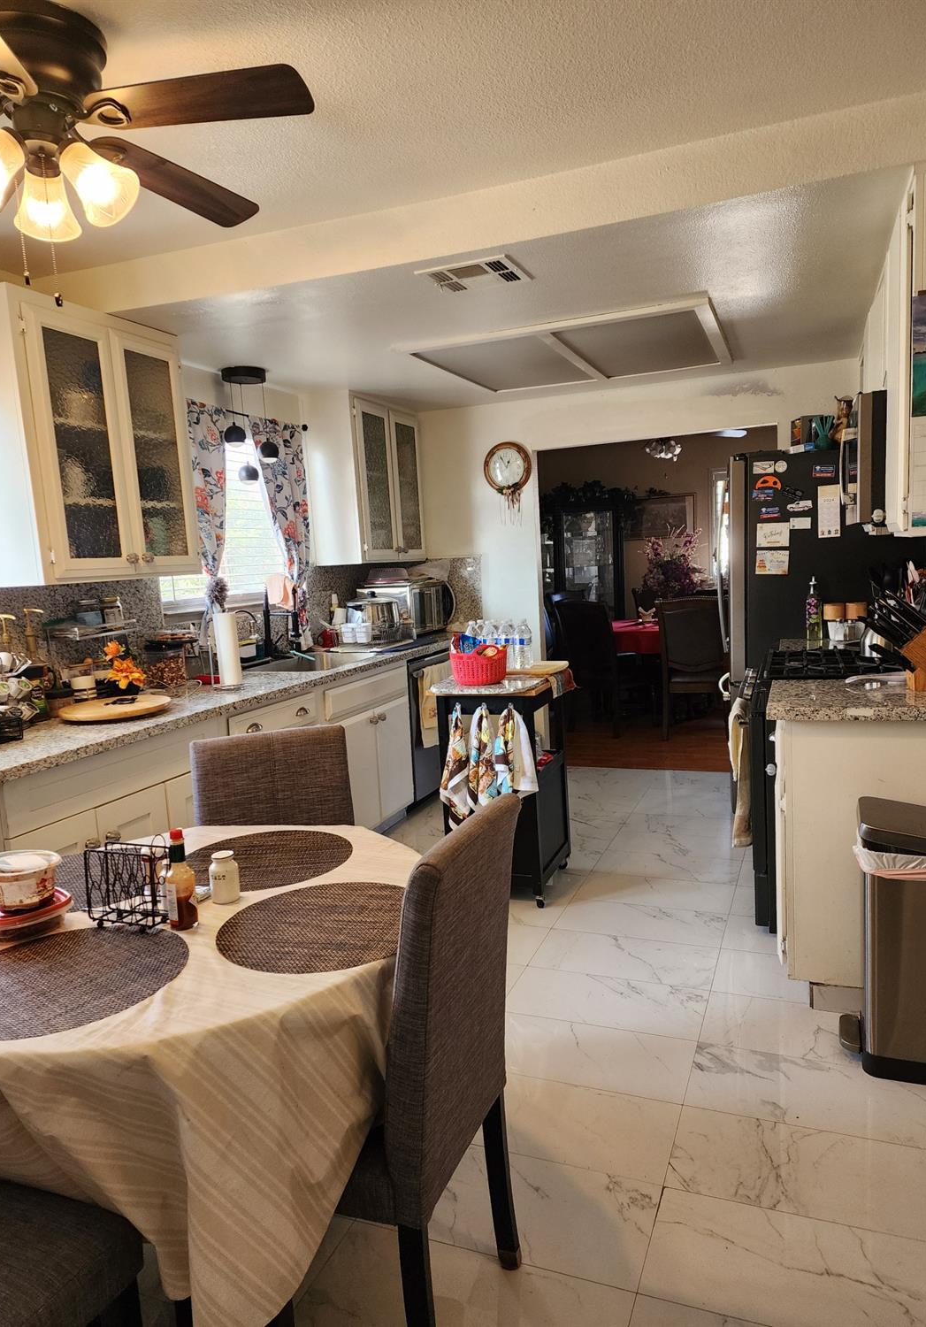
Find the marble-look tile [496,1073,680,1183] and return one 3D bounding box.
[{"bbox_3d":[0.220,1.147,2.215,0.611,0.010,0.301,0,8,22],"label":"marble-look tile"}]

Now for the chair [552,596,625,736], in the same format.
[{"bbox_3d":[1.093,0.014,6.803,0.480,1.030,0.610,3,9,42],"label":"chair"}]

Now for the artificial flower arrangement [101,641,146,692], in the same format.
[{"bbox_3d":[-1.317,0.030,3.411,0.160,0.235,0.150,-6,8,-21],"label":"artificial flower arrangement"}]

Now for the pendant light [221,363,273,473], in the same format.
[{"bbox_3d":[-0.988,-1.087,4.099,0.240,0.520,0.230,-4,7,-8],"label":"pendant light"}]

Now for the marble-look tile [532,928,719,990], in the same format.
[{"bbox_3d":[0.562,1.024,3.057,0.611,0.010,0.318,0,8,22],"label":"marble-look tile"}]

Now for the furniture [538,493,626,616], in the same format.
[{"bbox_3d":[1.077,-0.695,8.830,1.050,1.900,0.450,0,8,22],"label":"furniture"}]

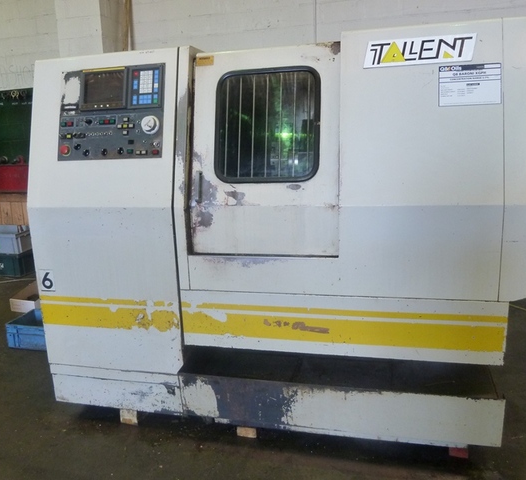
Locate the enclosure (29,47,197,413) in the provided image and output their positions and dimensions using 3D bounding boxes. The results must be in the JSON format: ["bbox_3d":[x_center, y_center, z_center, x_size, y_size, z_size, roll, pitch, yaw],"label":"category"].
[{"bbox_3d":[-0.607,-0.073,2.354,0.752,1.596,0.750,1,13,13],"label":"enclosure"}]

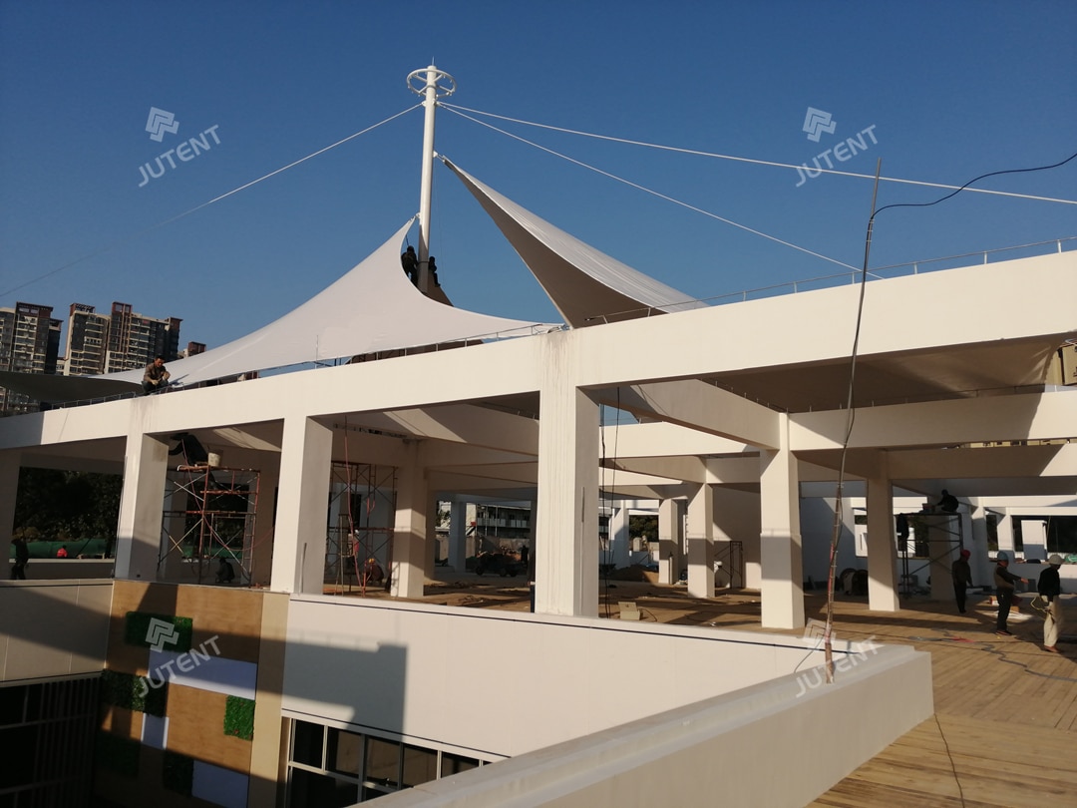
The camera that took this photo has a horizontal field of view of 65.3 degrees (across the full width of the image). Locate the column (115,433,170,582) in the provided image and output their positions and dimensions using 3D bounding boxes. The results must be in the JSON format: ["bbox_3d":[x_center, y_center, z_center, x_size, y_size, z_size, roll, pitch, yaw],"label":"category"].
[{"bbox_3d":[-8.813,2.361,18.620,0.632,3.305,0.632,-6,-12,36],"label":"column"}]

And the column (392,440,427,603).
[{"bbox_3d":[-3.772,3.538,24.816,0.634,4.242,0.634,-6,-12,36],"label":"column"}]

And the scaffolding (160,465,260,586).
[{"bbox_3d":[-7.482,2.982,18.792,1.800,3.000,1.300,-6,-12,36],"label":"scaffolding"}]

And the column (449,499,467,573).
[{"bbox_3d":[-4.318,7.113,45.074,0.634,3.838,0.634,-6,-12,36],"label":"column"}]

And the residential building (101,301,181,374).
[{"bbox_3d":[-174.564,11.923,357.402,15.000,102.728,31.000,-6,-12,36],"label":"residential building"}]

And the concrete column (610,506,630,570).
[{"bbox_3d":[4.812,7.888,48.348,0.634,3.838,0.634,-6,-12,36],"label":"concrete column"}]

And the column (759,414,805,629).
[{"bbox_3d":[5.342,2.549,18.488,0.653,4.592,0.637,-5,-12,36],"label":"column"}]

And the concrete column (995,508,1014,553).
[{"bbox_3d":[24.661,7.688,44.177,0.634,3.838,0.634,-6,-12,36],"label":"concrete column"}]

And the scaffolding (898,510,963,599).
[{"bbox_3d":[14.109,5.500,30.070,1.930,3.090,1.200,-6,-12,36],"label":"scaffolding"}]

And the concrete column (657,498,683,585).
[{"bbox_3d":[6.014,6.392,38.768,0.656,3.823,0.656,-6,-12,36],"label":"concrete column"}]

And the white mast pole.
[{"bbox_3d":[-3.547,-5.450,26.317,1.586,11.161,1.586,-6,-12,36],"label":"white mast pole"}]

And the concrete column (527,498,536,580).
[{"bbox_3d":[0.015,6.694,41.919,0.634,3.838,0.634,-6,-12,36],"label":"concrete column"}]

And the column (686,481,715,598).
[{"bbox_3d":[5.443,4.510,28.028,0.634,3.838,0.634,-6,-12,36],"label":"column"}]

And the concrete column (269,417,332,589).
[{"bbox_3d":[-4.312,1.927,15.377,0.632,3.305,0.632,-6,-12,36],"label":"concrete column"}]

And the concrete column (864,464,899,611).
[{"bbox_3d":[10.089,3.987,24.658,0.634,3.990,0.634,-6,-12,36],"label":"concrete column"}]

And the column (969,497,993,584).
[{"bbox_3d":[20.289,6.749,38.768,0.656,3.823,0.656,-6,-12,36],"label":"column"}]

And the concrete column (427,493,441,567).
[{"bbox_3d":[-4.893,5.711,36.341,0.656,3.823,0.656,-6,-12,36],"label":"concrete column"}]

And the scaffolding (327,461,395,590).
[{"bbox_3d":[-5.548,3.974,26.311,1.930,3.880,1.320,-6,-12,36],"label":"scaffolding"}]

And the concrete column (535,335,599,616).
[{"bbox_3d":[0.423,1.306,11.740,0.634,4.545,0.634,-6,-12,36],"label":"concrete column"}]

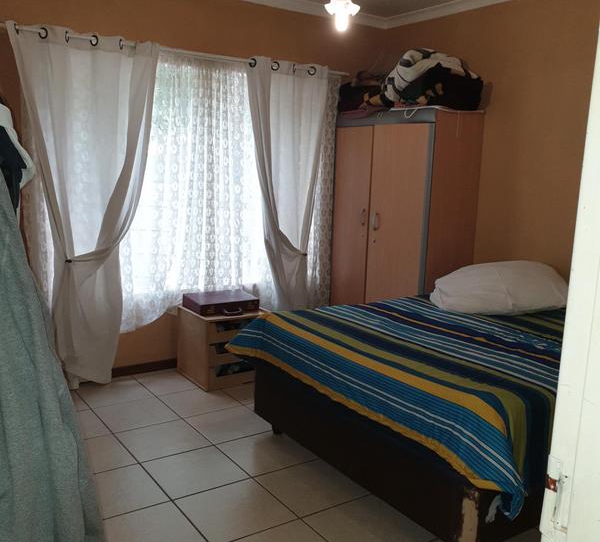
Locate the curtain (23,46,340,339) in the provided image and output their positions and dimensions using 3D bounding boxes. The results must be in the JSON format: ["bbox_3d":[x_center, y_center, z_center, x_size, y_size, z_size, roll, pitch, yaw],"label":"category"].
[{"bbox_3d":[-0.681,-0.530,4.298,2.330,1.864,0.103,-4,11,-34],"label":"curtain"}]

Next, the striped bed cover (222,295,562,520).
[{"bbox_3d":[0.928,0.479,3.223,1.916,0.415,1.687,-4,11,-34],"label":"striped bed cover"}]

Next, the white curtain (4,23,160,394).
[{"bbox_3d":[-1.316,-0.325,3.782,0.861,2.184,0.138,-4,11,-34],"label":"white curtain"}]

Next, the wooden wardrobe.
[{"bbox_3d":[0.777,-0.241,4.701,0.494,1.896,1.067,-4,11,-34],"label":"wooden wardrobe"}]

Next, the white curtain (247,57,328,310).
[{"bbox_3d":[-0.107,-0.420,4.609,0.691,2.212,0.138,-4,11,-34],"label":"white curtain"}]

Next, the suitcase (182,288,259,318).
[{"bbox_3d":[-0.543,0.214,4.145,0.423,0.111,0.328,-4,11,-34],"label":"suitcase"}]

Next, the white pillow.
[{"bbox_3d":[1.266,0.101,3.883,0.533,0.221,0.652,-4,11,-34],"label":"white pillow"}]

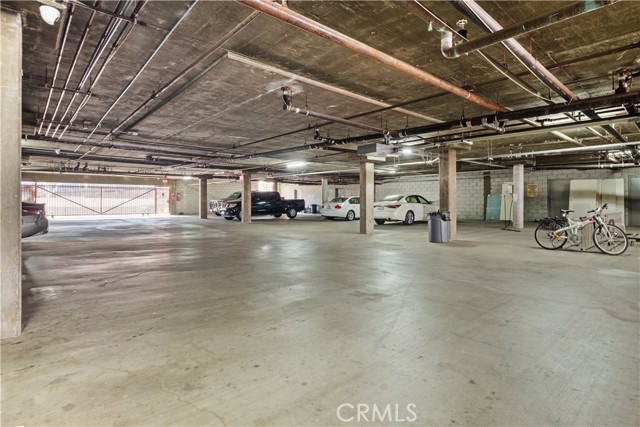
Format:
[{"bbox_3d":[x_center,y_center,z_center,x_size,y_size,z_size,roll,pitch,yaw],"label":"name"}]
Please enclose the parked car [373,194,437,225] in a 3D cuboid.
[{"bbox_3d":[4.440,-0.219,16.307,1.840,1.440,4.780,2,3,44],"label":"parked car"}]

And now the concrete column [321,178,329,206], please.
[{"bbox_3d":[0.292,-0.940,20.259,0.370,2.550,0.370,0,2,0],"label":"concrete column"}]

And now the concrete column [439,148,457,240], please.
[{"bbox_3d":[3.712,-0.521,9.217,0.450,2.580,0.290,-1,2,-42],"label":"concrete column"}]

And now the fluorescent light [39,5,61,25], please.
[{"bbox_3d":[-2.189,-1.609,2.595,0.140,0.130,0.140,-1,2,-42],"label":"fluorescent light"}]

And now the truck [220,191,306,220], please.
[{"bbox_3d":[-3.487,-0.521,20.352,5.200,1.780,1.860,-1,2,-39],"label":"truck"}]

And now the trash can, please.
[{"bbox_3d":[3.290,0.374,8.816,0.540,0.820,0.540,-1,2,-42],"label":"trash can"}]

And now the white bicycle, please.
[{"bbox_3d":[5.950,0.336,7.323,1.700,1.090,0.570,2,3,45],"label":"white bicycle"}]

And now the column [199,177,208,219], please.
[{"bbox_3d":[-7.521,-0.966,20.607,0.410,2.550,0.300,-2,2,-41],"label":"column"}]

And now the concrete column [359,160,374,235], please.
[{"bbox_3d":[1.662,-0.549,11.357,0.410,2.520,0.300,-2,2,-41],"label":"concrete column"}]

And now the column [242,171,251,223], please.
[{"bbox_3d":[-3.856,-0.836,16.706,0.410,2.580,0.300,-2,2,-41],"label":"column"}]

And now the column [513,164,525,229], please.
[{"bbox_3d":[8.181,-0.646,13.159,0.360,2.550,0.360,0,2,0],"label":"column"}]

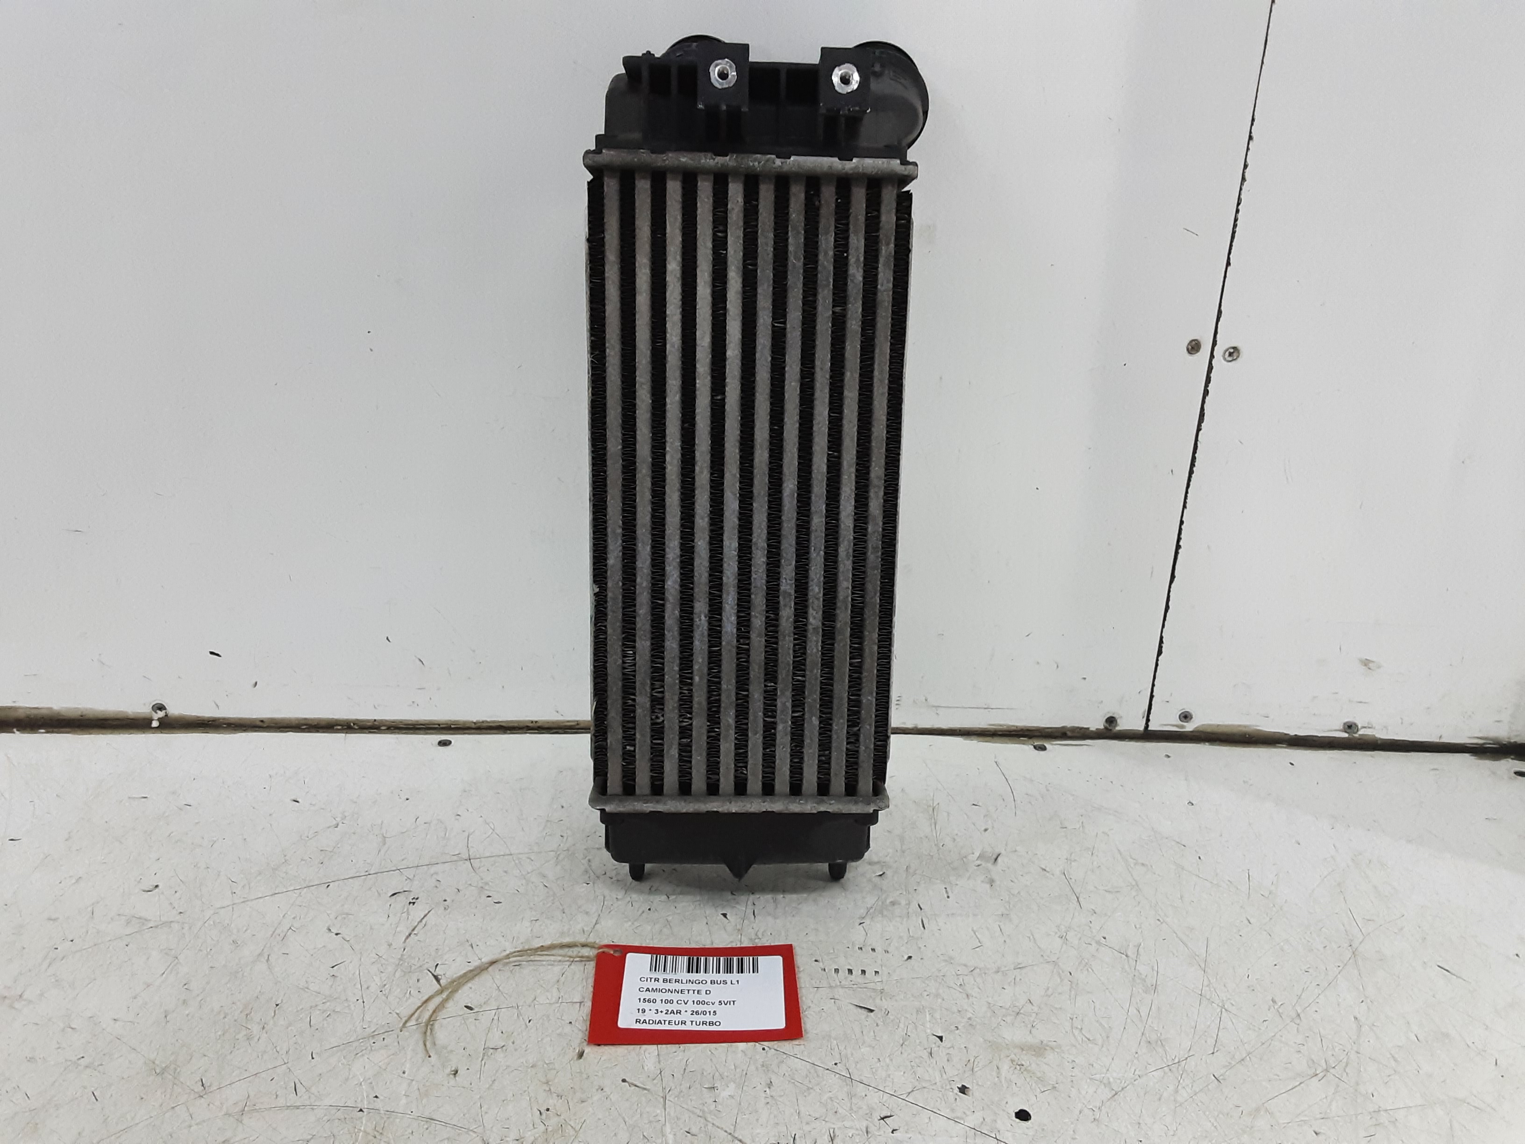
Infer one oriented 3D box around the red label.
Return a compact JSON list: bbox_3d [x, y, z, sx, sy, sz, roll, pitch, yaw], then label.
[{"bbox_3d":[-0.033,0.205,0.585,0.101,0.004,0.062,1,27,-3],"label":"red label"}]

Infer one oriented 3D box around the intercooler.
[{"bbox_3d":[-0.001,-0.050,0.628,0.175,0.447,0.090,1,12,-3],"label":"intercooler"}]

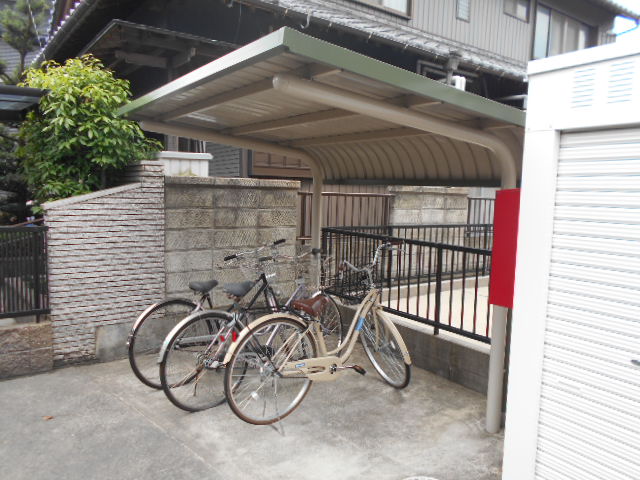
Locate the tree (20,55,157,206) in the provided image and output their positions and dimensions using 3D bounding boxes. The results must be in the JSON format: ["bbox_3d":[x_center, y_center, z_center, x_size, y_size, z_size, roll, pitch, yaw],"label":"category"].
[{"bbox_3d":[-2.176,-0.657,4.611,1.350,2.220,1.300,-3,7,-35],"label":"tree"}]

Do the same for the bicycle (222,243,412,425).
[{"bbox_3d":[0.019,0.598,3.276,1.530,1.110,0.620,-3,8,-36],"label":"bicycle"}]

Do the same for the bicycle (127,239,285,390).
[{"bbox_3d":[-0.735,0.543,3.855,1.670,1.060,0.560,-5,9,-44],"label":"bicycle"}]

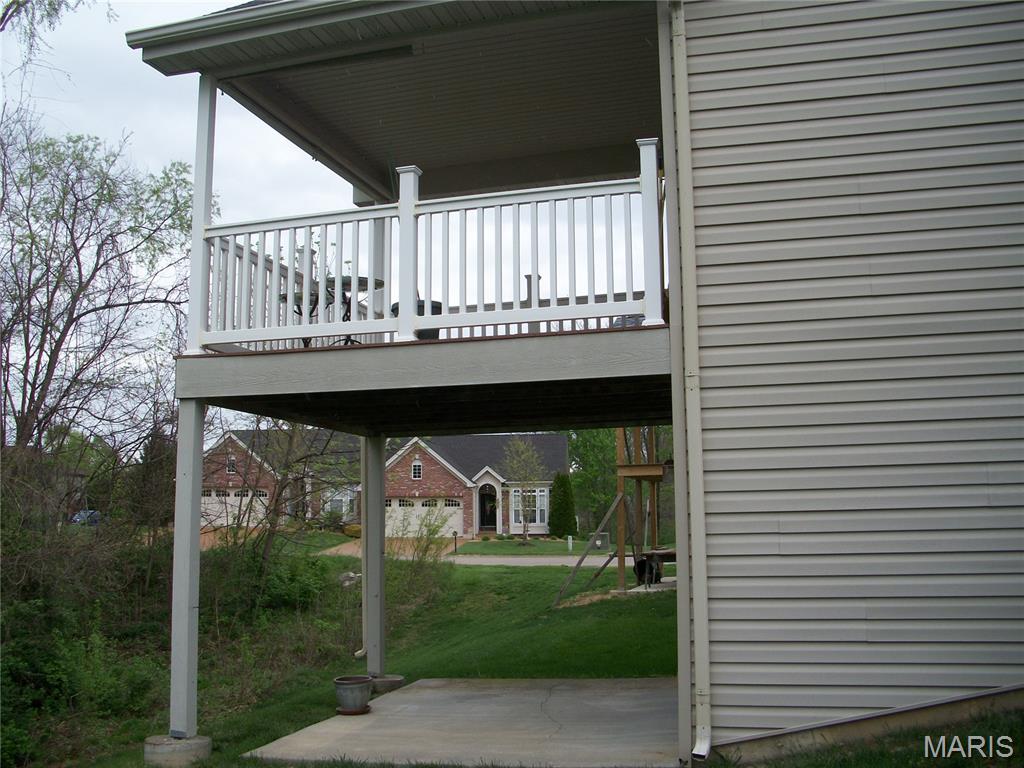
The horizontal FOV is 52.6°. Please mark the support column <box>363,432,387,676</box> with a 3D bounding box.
[{"bbox_3d":[-1.369,1.730,10.460,0.135,2.394,0.135,-3,-8,15],"label":"support column"}]

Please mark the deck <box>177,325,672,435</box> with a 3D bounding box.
[{"bbox_3d":[-0.239,0.095,8.555,3.486,0.321,3.594,-3,-8,15],"label":"deck"}]

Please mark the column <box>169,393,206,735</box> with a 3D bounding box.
[{"bbox_3d":[-2.245,1.253,7.171,0.135,2.341,0.135,-3,-8,15],"label":"column"}]

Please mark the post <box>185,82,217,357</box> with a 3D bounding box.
[{"bbox_3d":[-2.236,-1.242,7.530,0.135,2.090,0.135,-3,-8,15],"label":"post"}]

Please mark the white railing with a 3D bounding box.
[{"bbox_3d":[-0.628,-0.884,7.023,3.296,1.213,0.152,-3,-8,15],"label":"white railing"}]

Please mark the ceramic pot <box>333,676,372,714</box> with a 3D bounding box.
[{"bbox_3d":[-1.292,2.543,8.453,0.300,0.265,0.300,-1,-8,0],"label":"ceramic pot"}]

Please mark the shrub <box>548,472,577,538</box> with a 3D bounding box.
[{"bbox_3d":[2.707,6.529,55.500,1.450,3.500,1.450,-1,-8,0],"label":"shrub"}]

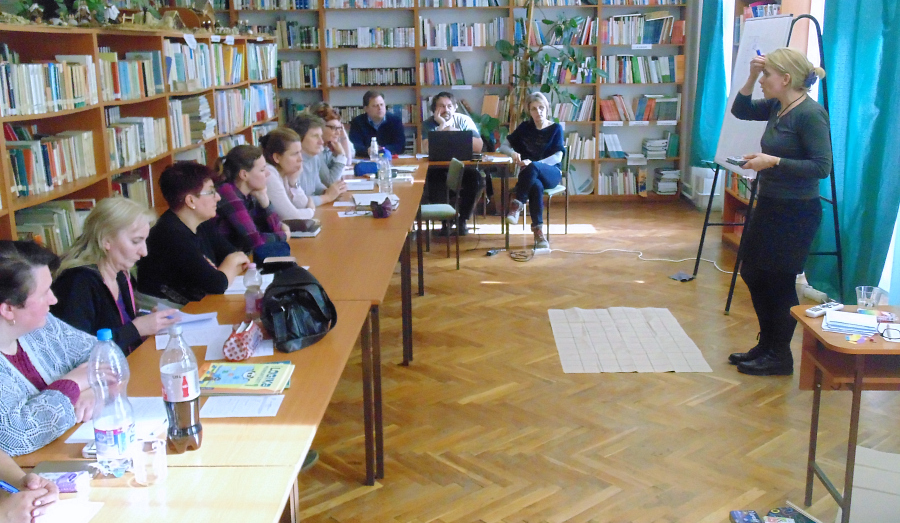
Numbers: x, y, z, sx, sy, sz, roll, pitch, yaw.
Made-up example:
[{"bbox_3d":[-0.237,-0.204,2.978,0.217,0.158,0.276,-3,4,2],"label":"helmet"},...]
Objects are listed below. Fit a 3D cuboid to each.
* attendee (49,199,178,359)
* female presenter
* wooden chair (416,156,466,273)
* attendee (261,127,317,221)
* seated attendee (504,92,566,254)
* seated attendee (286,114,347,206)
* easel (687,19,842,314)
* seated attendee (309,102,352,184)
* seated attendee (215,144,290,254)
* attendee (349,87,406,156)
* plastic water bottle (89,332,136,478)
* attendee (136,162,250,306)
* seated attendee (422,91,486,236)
[{"bbox_3d":[-1.004,0.390,2.956,0.730,1.220,0.520,1,14,9],"label":"attendee"},{"bbox_3d":[1.717,-0.257,4.669,0.496,1.695,0.476,-2,14,-4],"label":"female presenter"},{"bbox_3d":[-0.163,-0.372,7.055,0.516,0.828,0.426,-3,14,-8],"label":"wooden chair"},{"bbox_3d":[-1.004,-0.192,5.483,0.714,1.249,0.516,0,14,2],"label":"attendee"},{"bbox_3d":[0.776,-0.826,7.779,0.540,1.310,0.820,4,14,18],"label":"seated attendee"},{"bbox_3d":[-0.987,-0.394,6.281,0.714,1.259,0.516,0,14,4],"label":"seated attendee"},{"bbox_3d":[2.182,-0.690,6.014,0.813,1.884,0.962,0,14,2],"label":"easel"},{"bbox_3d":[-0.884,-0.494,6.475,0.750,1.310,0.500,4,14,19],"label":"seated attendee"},{"bbox_3d":[-1.031,0.038,4.570,0.714,1.239,0.525,-1,14,0],"label":"seated attendee"},{"bbox_3d":[-0.667,-0.955,8.462,0.565,1.299,0.734,-2,14,-6],"label":"attendee"},{"bbox_3d":[-0.757,0.314,1.965,0.092,0.335,0.092,0,13,2],"label":"plastic water bottle"},{"bbox_3d":[-0.961,0.213,3.632,0.710,1.250,0.520,-2,13,-4],"label":"attendee"},{"bbox_3d":[0.052,-0.952,8.391,0.580,1.290,0.820,-1,13,-2],"label":"seated attendee"}]

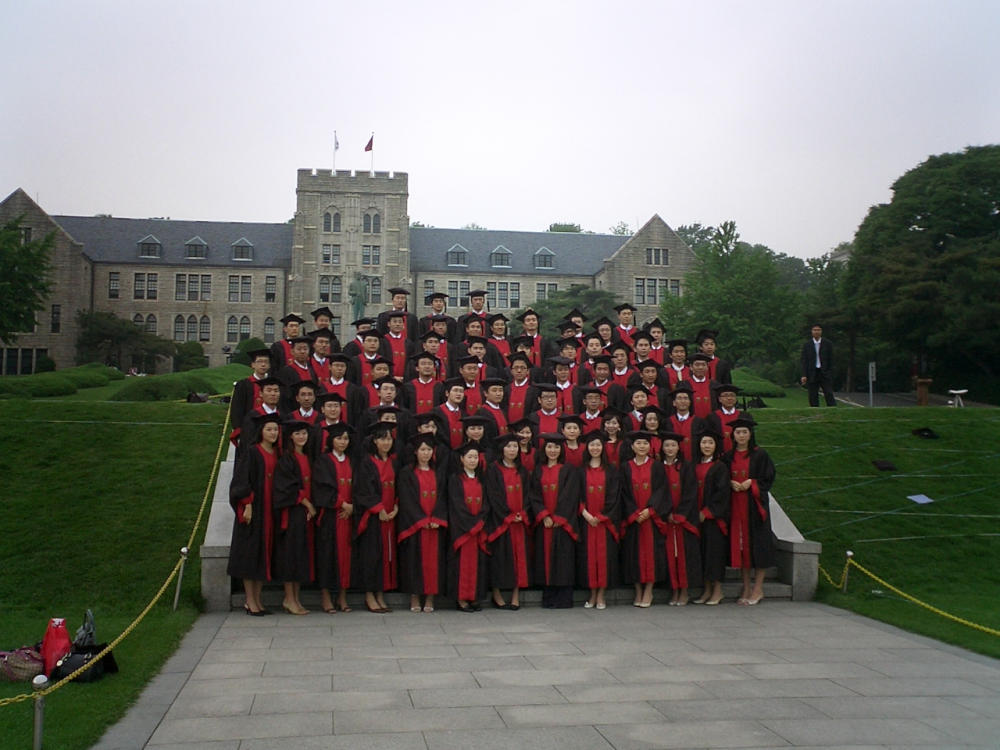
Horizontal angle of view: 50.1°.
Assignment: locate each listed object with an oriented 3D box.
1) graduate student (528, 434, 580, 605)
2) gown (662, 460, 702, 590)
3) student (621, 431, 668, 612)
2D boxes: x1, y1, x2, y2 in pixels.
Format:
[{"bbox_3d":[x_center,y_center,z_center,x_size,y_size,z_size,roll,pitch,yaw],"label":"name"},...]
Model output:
[{"bbox_3d":[0.528,1.407,10.371,0.520,1.677,0.380,-1,-4,13],"label":"graduate student"},{"bbox_3d":[1.790,1.484,10.528,0.480,1.261,0.360,-2,-5,29],"label":"gown"},{"bbox_3d":[1.406,1.379,10.341,0.490,1.681,0.380,-1,-4,12],"label":"student"}]

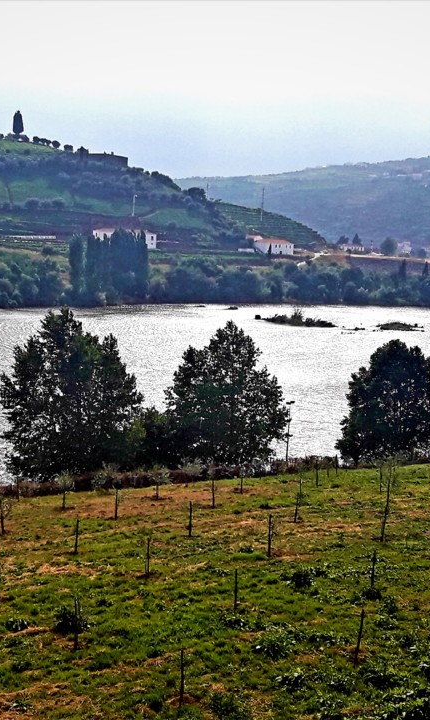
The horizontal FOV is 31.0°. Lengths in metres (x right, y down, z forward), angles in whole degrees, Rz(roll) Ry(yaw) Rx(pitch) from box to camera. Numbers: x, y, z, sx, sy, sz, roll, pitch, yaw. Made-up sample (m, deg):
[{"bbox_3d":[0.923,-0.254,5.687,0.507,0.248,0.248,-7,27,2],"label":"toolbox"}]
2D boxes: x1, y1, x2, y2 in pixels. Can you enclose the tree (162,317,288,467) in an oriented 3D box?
[{"bbox_3d":[0.998,2.957,62.000,9.910,12.260,9.910,2,8,0],"label":"tree"}]

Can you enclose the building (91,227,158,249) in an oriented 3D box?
[{"bbox_3d":[-40.138,-53.990,345.000,26.770,8.430,12.000,0,8,-12],"label":"building"}]

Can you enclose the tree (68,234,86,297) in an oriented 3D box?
[{"bbox_3d":[-54.401,-37.042,305.000,7.070,25.750,7.070,2,8,0],"label":"tree"}]

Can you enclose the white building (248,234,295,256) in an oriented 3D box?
[{"bbox_3d":[30.779,-62.489,425.000,23.180,10.240,13.000,0,8,-12],"label":"white building"}]

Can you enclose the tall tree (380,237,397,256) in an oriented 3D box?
[{"bbox_3d":[116.188,-75.996,520.000,12.060,13.260,12.060,2,8,0],"label":"tall tree"}]

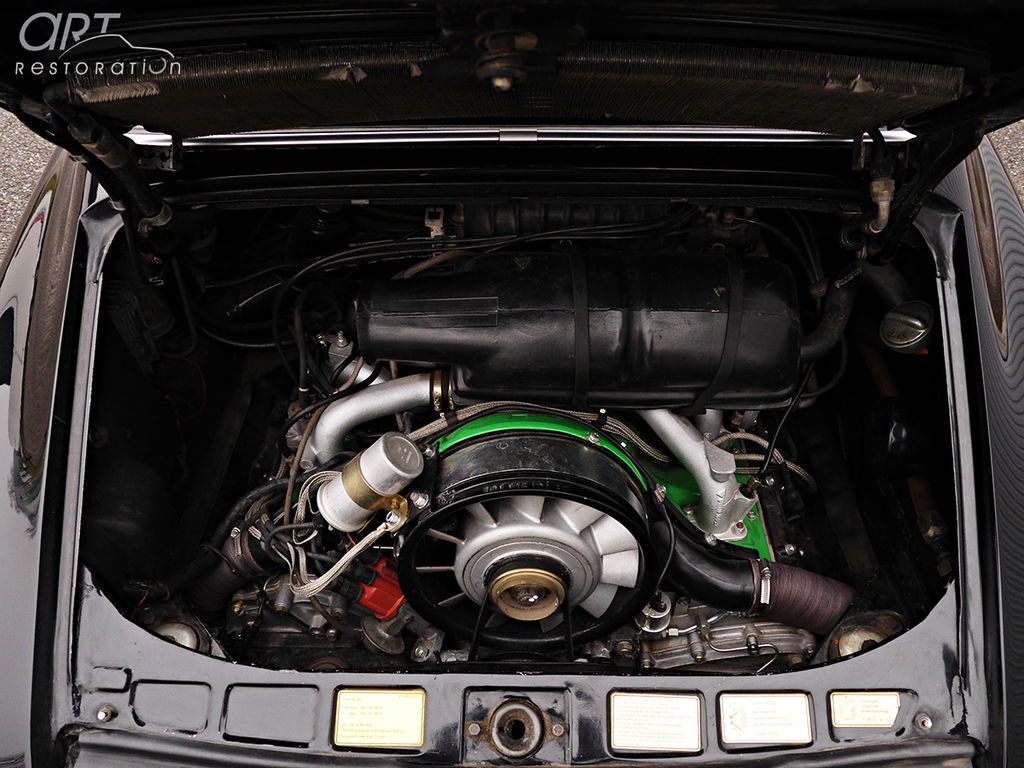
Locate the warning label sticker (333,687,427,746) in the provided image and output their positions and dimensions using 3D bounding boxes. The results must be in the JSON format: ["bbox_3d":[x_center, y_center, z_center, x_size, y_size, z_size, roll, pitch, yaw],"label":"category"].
[{"bbox_3d":[-0.129,0.327,0.811,0.086,0.002,0.051,0,75,0],"label":"warning label sticker"}]

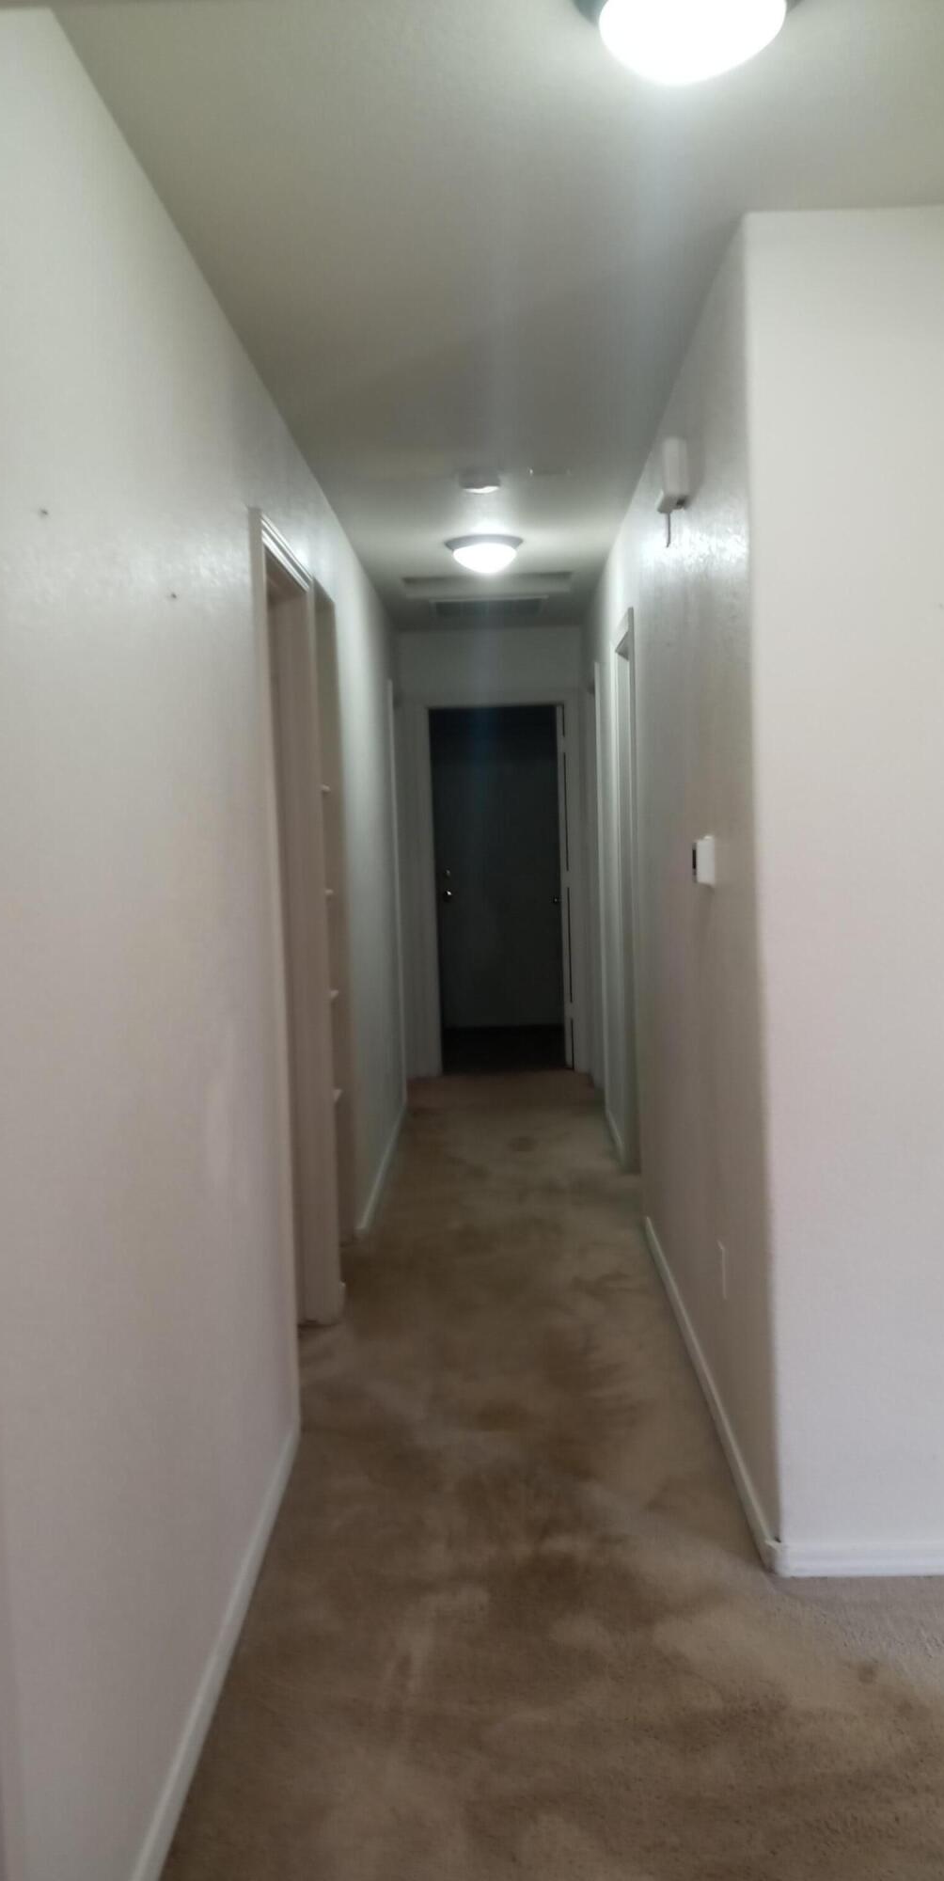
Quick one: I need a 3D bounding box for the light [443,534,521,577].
[{"bbox_3d":[0.049,-1.406,5.602,0.293,0.112,0.293,-2,5,1],"label":"light"}]

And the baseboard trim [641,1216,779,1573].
[{"bbox_3d":[0.570,1.049,3.932,0.018,0.064,2.263,-2,5,1],"label":"baseboard trim"}]

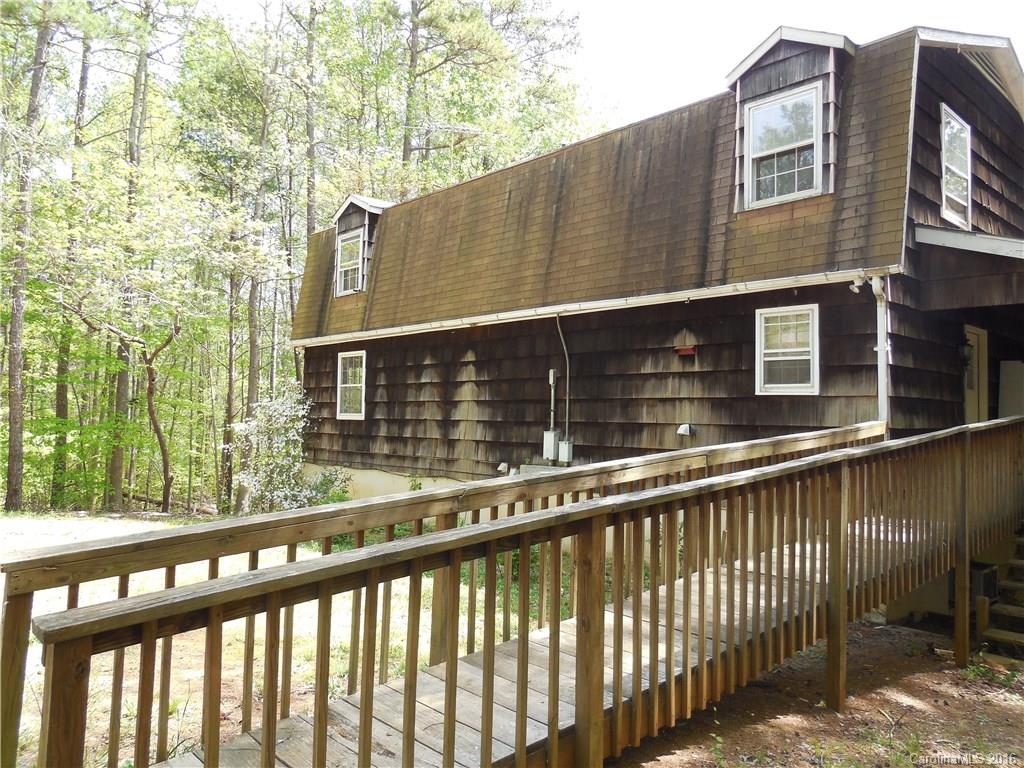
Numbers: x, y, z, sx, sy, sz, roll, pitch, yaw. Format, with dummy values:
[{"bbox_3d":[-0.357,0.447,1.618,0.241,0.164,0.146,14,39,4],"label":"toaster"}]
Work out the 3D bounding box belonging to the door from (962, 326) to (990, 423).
[{"bbox_3d":[6.545,0.276,10.504,1.020,2.100,0.120,4,-4,-43],"label":"door"}]

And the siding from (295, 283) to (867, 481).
[{"bbox_3d":[-0.426,0.348,12.953,0.150,2.800,13.250,4,-4,-43],"label":"siding"}]

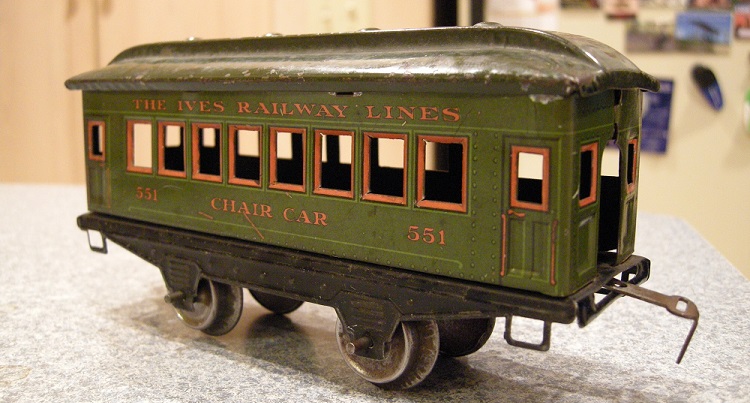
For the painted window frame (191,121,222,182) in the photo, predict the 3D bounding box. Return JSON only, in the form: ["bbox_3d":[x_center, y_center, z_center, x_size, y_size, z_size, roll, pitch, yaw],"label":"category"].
[{"bbox_3d":[-0.046,-0.013,0.207,0.012,0.016,0.001,7,11,36],"label":"painted window frame"}]

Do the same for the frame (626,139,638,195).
[{"bbox_3d":[0.059,-0.008,0.172,0.001,0.012,0.009,6,10,30],"label":"frame"}]

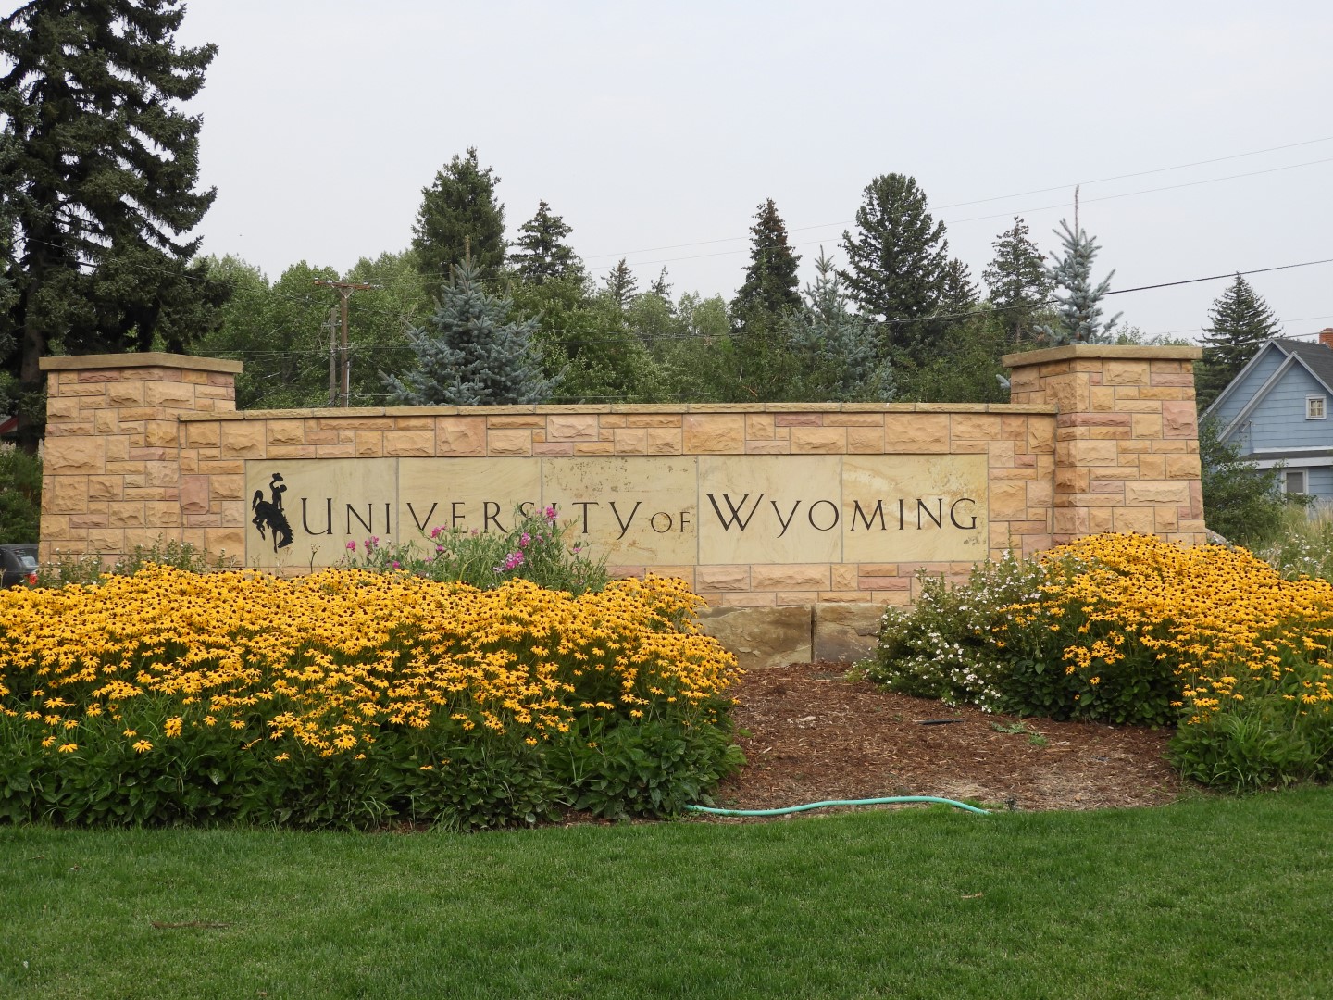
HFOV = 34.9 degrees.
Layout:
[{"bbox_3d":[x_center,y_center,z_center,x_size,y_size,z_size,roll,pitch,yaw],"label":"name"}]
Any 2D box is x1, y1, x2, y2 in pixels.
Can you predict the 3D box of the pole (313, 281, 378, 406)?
[{"bbox_3d":[-12.290,-2.970,81.000,2.500,10.800,0.400,0,0,-38],"label":"pole"}]

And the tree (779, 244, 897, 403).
[{"bbox_3d":[3.040,-1.350,40.000,3.700,6.800,3.700,0,0,0],"label":"tree"}]

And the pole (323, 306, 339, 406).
[{"bbox_3d":[-12.940,-2.500,82.000,0.450,9.900,0.320,0,0,-38],"label":"pole"}]

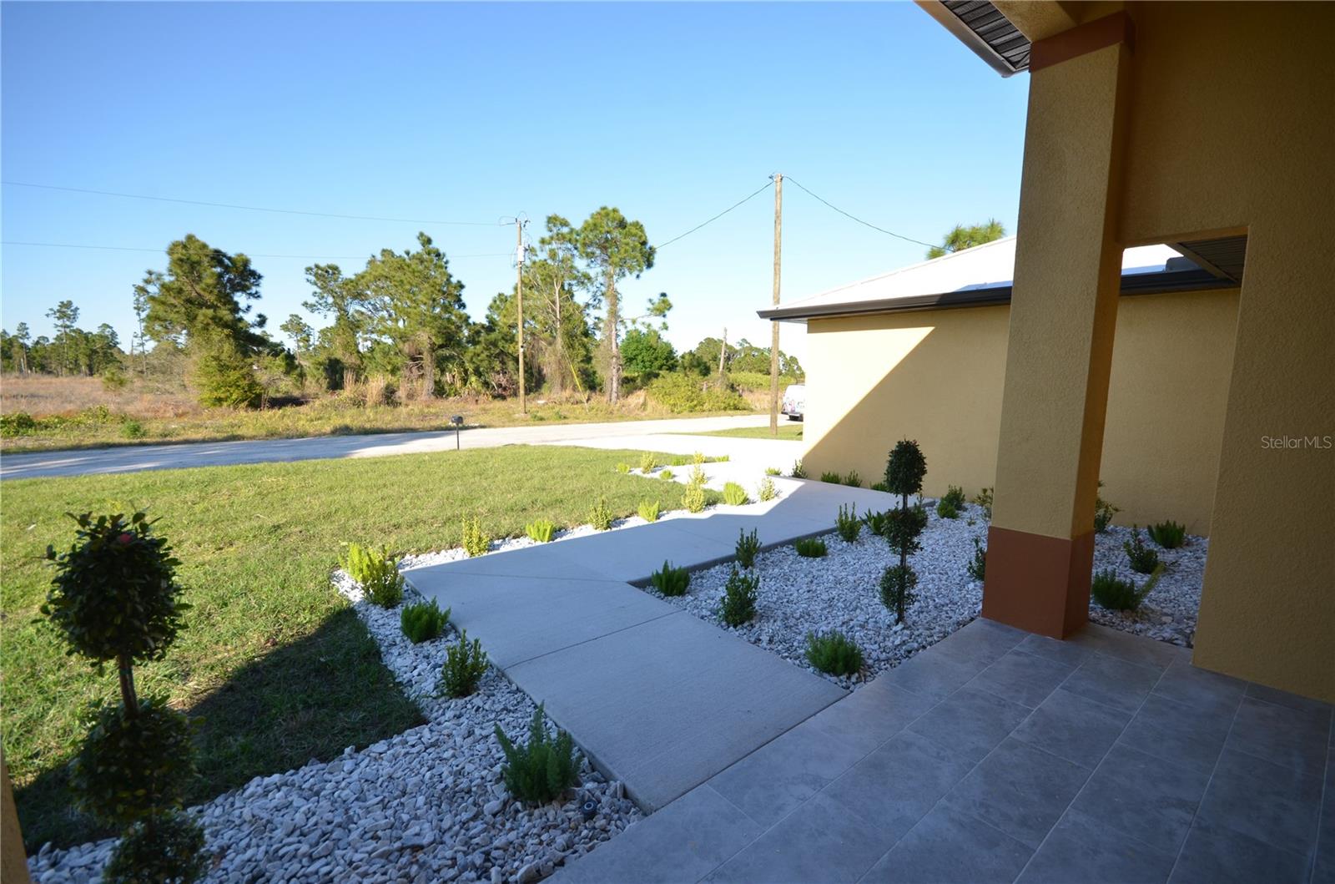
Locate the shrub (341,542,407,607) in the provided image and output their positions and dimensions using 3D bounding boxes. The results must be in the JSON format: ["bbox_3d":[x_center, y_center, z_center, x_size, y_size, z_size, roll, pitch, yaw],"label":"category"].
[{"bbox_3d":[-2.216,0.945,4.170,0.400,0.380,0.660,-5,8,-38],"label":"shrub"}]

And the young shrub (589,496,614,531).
[{"bbox_3d":[-0.721,0.767,6.044,0.260,0.340,0.260,1,7,0],"label":"young shrub"}]

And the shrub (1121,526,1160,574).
[{"bbox_3d":[4.124,0.935,4.808,0.290,0.380,0.290,-5,8,-38],"label":"shrub"}]

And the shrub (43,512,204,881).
[{"bbox_3d":[-1.376,0.829,1.436,0.310,1.260,0.310,-5,8,-38],"label":"shrub"}]

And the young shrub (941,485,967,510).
[{"bbox_3d":[3.752,0.706,7.226,0.310,0.300,0.310,-5,8,-38],"label":"young shrub"}]

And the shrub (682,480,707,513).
[{"bbox_3d":[0.335,0.669,6.930,0.310,0.390,0.310,1,6,0],"label":"shrub"}]

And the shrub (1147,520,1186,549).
[{"bbox_3d":[4.948,0.904,5.472,0.290,0.270,0.300,-5,8,-38],"label":"shrub"}]

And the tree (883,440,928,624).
[{"bbox_3d":[1.603,0.601,3.713,0.300,1.260,0.300,-5,8,-38],"label":"tree"}]

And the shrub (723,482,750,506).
[{"bbox_3d":[0.919,0.675,7.378,0.360,0.290,0.360,1,6,0],"label":"shrub"}]

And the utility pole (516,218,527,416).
[{"bbox_3d":[-7.839,-6.644,30.076,0.360,10.300,0.360,-5,8,-38],"label":"utility pole"}]

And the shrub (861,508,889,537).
[{"bbox_3d":[2.239,0.835,5.888,0.310,0.290,0.340,-5,8,-38],"label":"shrub"}]

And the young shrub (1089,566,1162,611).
[{"bbox_3d":[3.303,1.025,3.984,0.350,0.300,0.390,-5,8,-38],"label":"young shrub"}]

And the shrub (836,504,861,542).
[{"bbox_3d":[1.891,0.826,5.738,0.250,0.380,0.250,-5,8,-38],"label":"shrub"}]

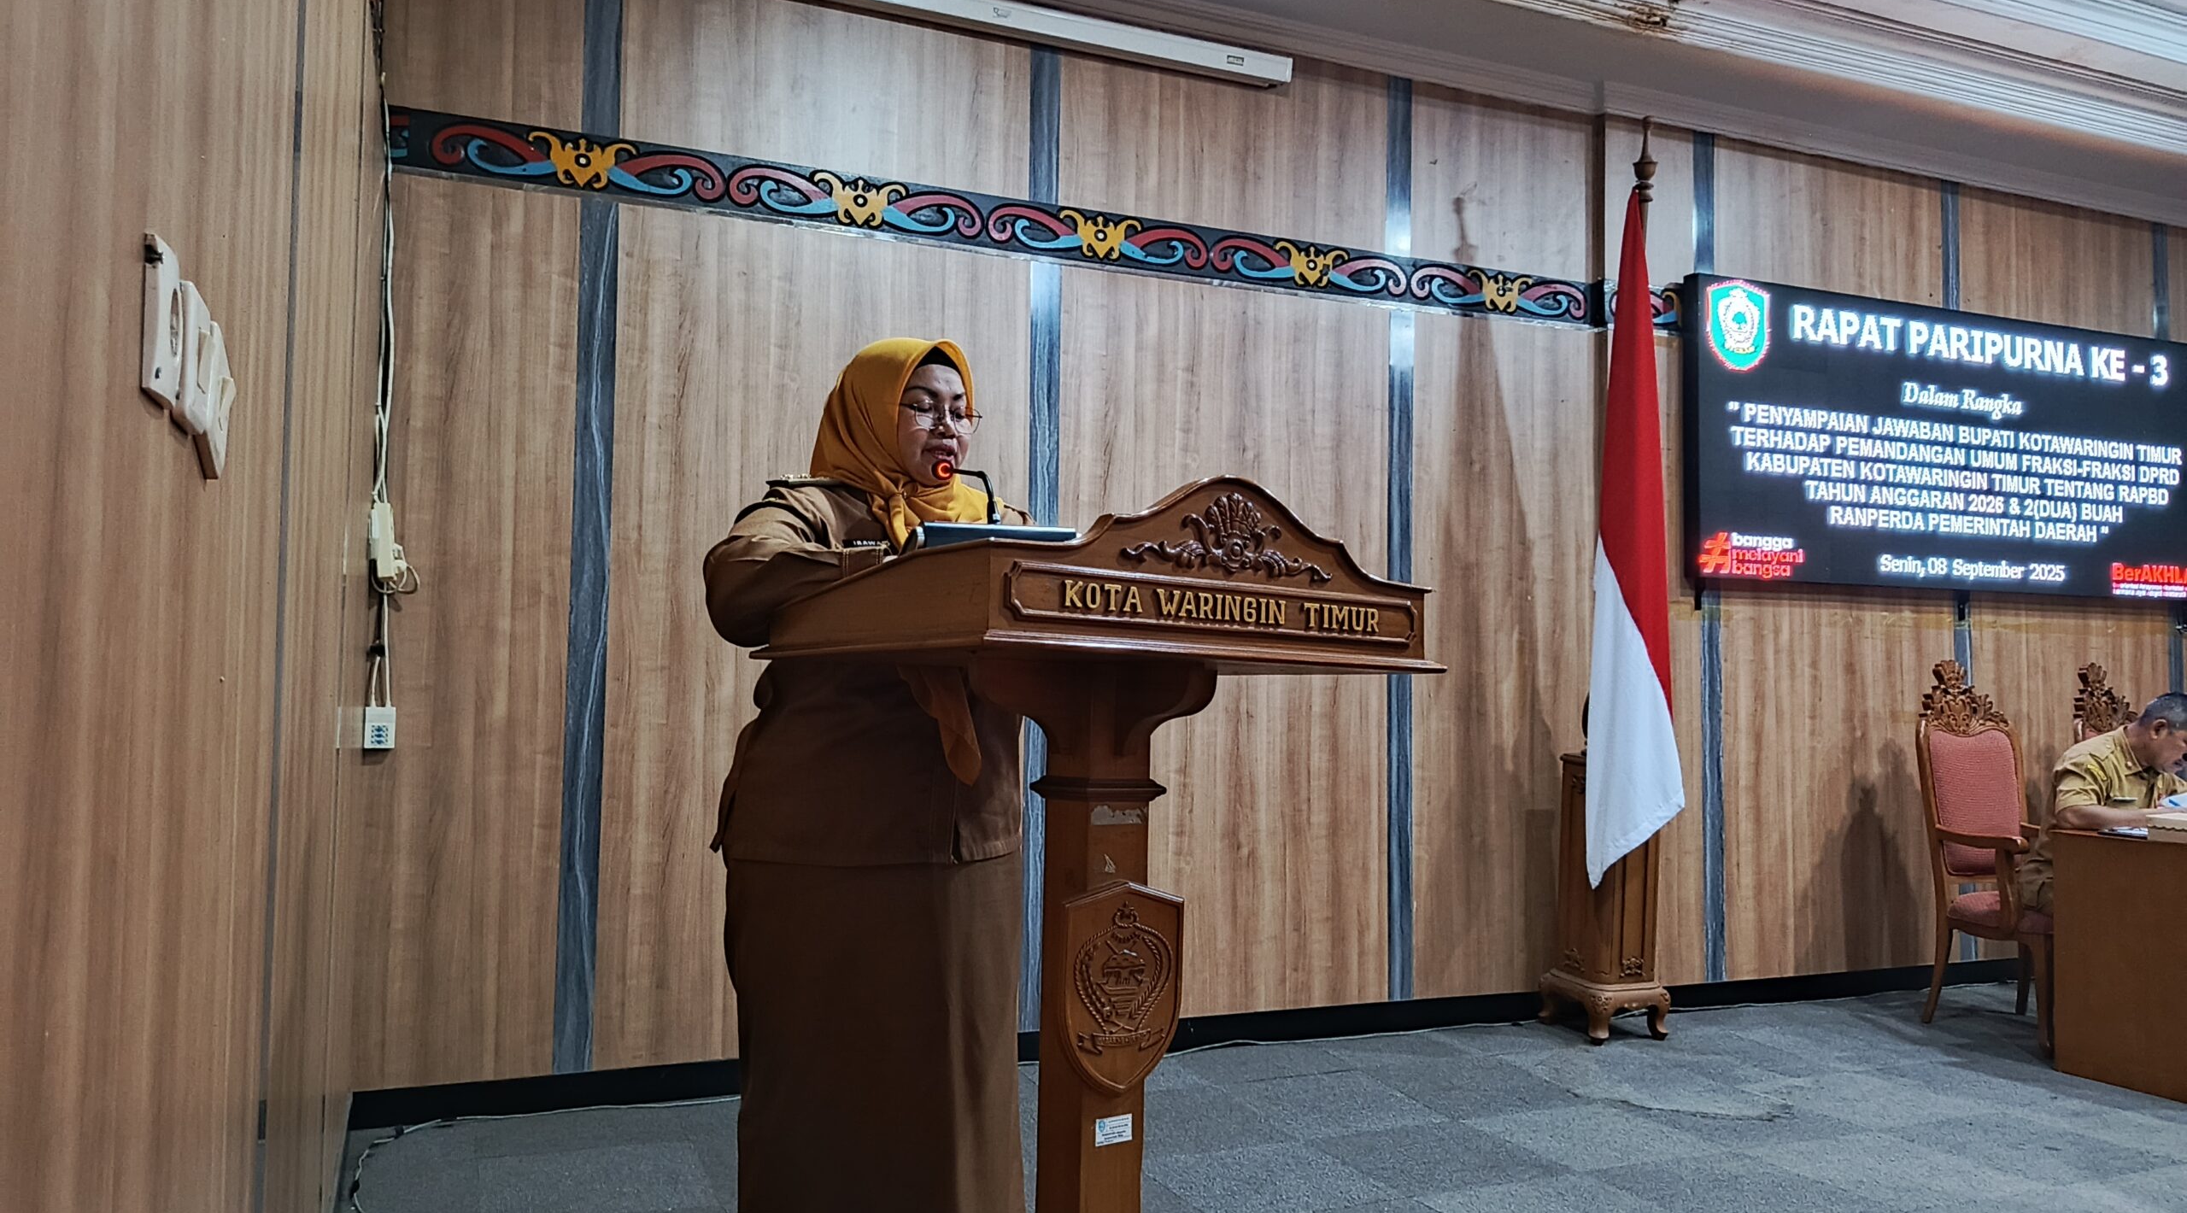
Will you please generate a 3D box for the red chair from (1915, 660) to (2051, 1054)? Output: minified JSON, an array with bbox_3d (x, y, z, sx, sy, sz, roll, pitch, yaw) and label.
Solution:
[{"bbox_3d":[3.285,0.825,5.030,0.580,1.310,0.600,2,-4,-20],"label":"red chair"}]

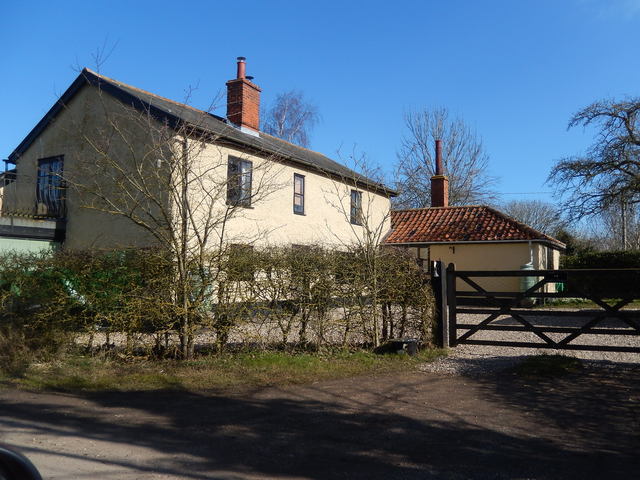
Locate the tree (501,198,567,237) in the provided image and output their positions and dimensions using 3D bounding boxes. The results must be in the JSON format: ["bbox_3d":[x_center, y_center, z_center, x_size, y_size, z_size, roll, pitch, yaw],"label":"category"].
[{"bbox_3d":[19.671,0.122,55.071,7.200,8.012,6.800,0,-3,0],"label":"tree"}]

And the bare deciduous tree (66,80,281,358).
[{"bbox_3d":[-2.038,-0.306,8.128,2.950,3.832,2.700,0,-3,0],"label":"bare deciduous tree"}]

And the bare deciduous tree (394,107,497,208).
[{"bbox_3d":[7.252,-2.435,34.178,6.200,10.698,6.000,0,-3,0],"label":"bare deciduous tree"}]

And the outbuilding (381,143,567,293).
[{"bbox_3d":[5.860,-0.938,24.287,7.162,6.573,5.700,-2,-3,29],"label":"outbuilding"}]

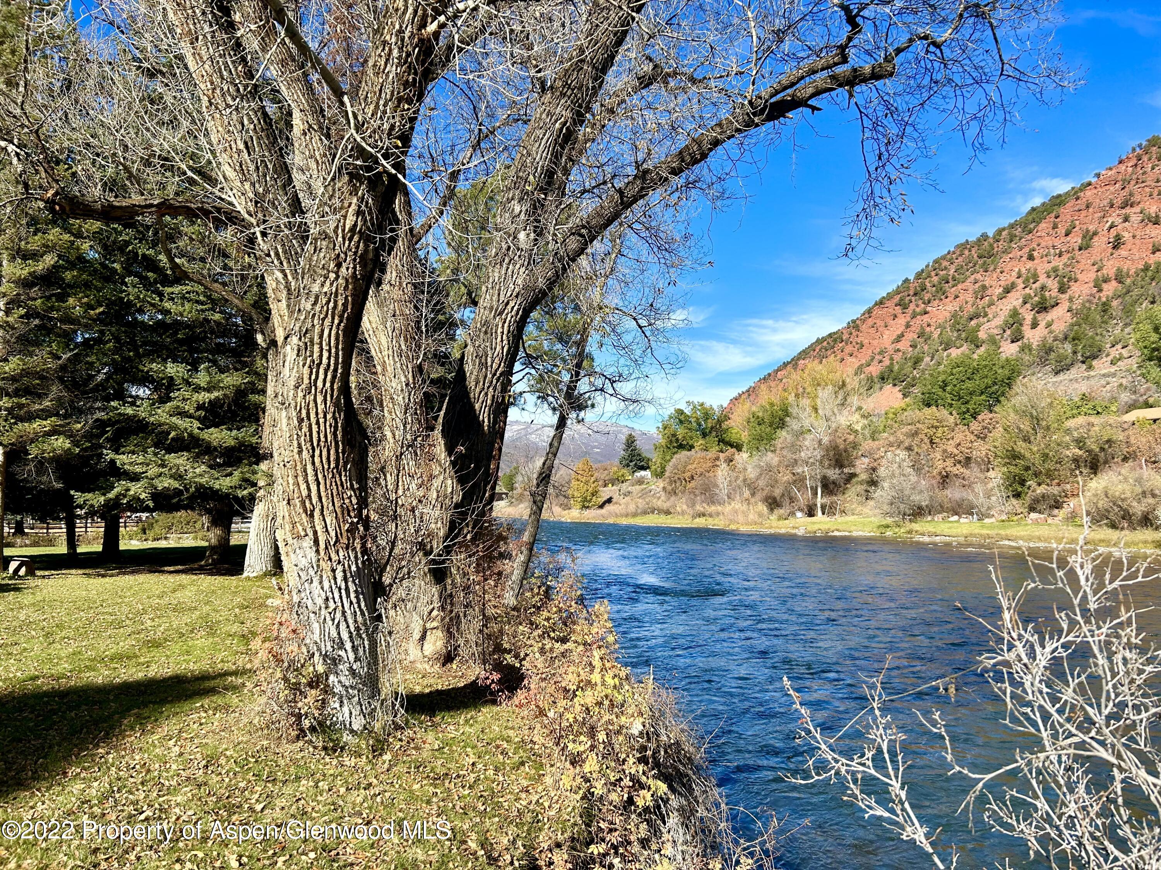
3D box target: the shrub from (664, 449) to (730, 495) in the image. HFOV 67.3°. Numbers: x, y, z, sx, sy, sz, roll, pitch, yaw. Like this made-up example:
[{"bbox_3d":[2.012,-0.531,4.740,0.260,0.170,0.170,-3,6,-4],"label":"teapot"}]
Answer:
[{"bbox_3d":[14.474,5.092,110.000,7.990,6.500,6.390,-1,-4,7],"label":"shrub"}]

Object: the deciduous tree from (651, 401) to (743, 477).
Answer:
[{"bbox_3d":[17.042,1.132,128.000,13.040,12.000,10.430,-1,-4,8],"label":"deciduous tree"}]

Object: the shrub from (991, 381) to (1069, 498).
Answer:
[{"bbox_3d":[39.725,0.400,77.000,6.760,10.130,5.750,-2,-5,27],"label":"shrub"}]

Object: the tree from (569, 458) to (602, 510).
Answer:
[{"bbox_3d":[0.686,7.414,132.000,4.930,7.670,4.680,0,-4,0],"label":"tree"}]

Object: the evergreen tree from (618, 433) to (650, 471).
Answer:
[{"bbox_3d":[9.736,3.578,160.000,5.810,7.830,5.520,0,-4,3],"label":"evergreen tree"}]

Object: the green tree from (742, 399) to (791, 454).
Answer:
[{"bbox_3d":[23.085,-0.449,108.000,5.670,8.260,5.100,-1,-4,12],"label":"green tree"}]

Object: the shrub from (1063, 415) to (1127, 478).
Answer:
[{"bbox_3d":[47.264,1.123,80.000,5.570,5.710,5.010,-2,-5,31],"label":"shrub"}]

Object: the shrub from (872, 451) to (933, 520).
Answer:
[{"bbox_3d":[27.694,4.447,75.000,5.070,6.040,4.560,-2,-4,20],"label":"shrub"}]

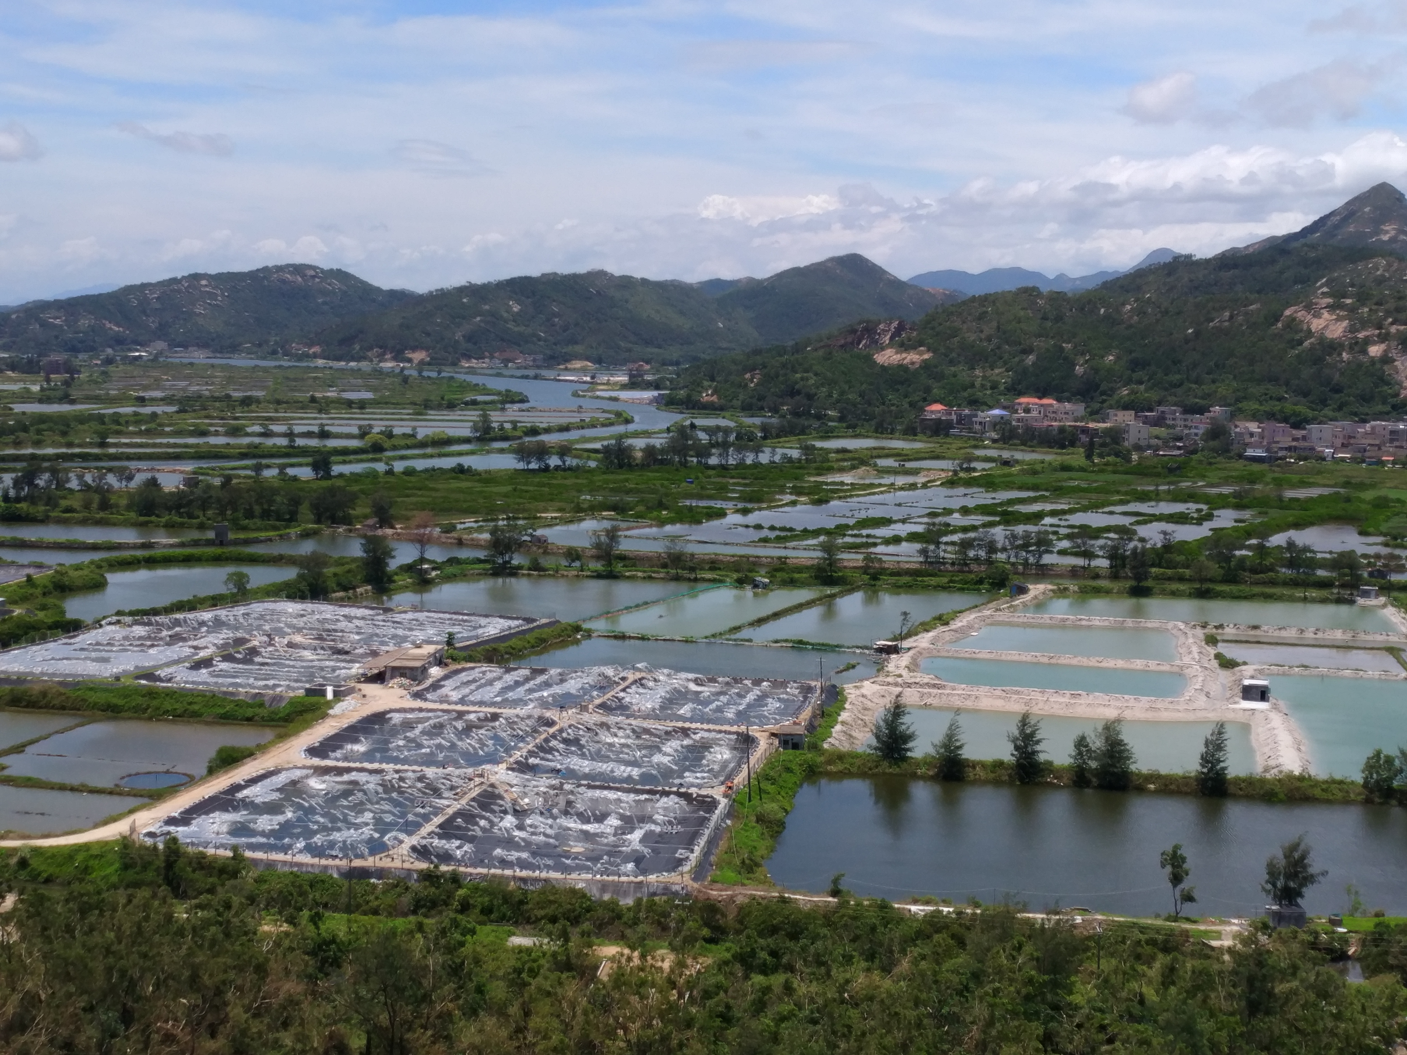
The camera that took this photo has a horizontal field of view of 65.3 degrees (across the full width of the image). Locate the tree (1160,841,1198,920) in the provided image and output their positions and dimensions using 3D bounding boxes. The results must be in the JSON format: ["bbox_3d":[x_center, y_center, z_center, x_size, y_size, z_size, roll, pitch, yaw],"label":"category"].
[{"bbox_3d":[49.667,36.721,114.131,3.907,8.299,3.516,4,12,25],"label":"tree"}]

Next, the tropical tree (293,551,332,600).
[{"bbox_3d":[-85.050,10.480,237.150,7.510,10.640,6.990,0,11,0],"label":"tropical tree"}]

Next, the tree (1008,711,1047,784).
[{"bbox_3d":[43.912,29.559,148.154,5.214,9.887,4.953,3,11,17],"label":"tree"}]

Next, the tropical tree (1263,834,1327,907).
[{"bbox_3d":[60.230,35.290,111.230,5.760,8.710,5.360,0,11,0],"label":"tropical tree"}]

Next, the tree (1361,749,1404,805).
[{"bbox_3d":[87.604,31.731,141.043,5.232,7.207,5.232,6,13,33],"label":"tree"}]

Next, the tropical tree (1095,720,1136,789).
[{"bbox_3d":[54.879,30.105,145.777,5.557,9.432,5.279,4,11,21],"label":"tropical tree"}]

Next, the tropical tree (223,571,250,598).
[{"bbox_3d":[-109.131,12.940,255.694,6.225,6.316,6.225,-5,12,-23],"label":"tropical tree"}]

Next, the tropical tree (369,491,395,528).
[{"bbox_3d":[-99.868,-5.679,339.573,7.943,11.559,7.546,-4,11,-16],"label":"tropical tree"}]

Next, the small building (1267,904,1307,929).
[{"bbox_3d":[57.800,39.050,109.600,3.500,2.400,2.200,0,11,0],"label":"small building"}]

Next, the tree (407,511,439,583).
[{"bbox_3d":[-68.752,4.535,267.135,7.573,17.620,6.815,-3,11,-14],"label":"tree"}]

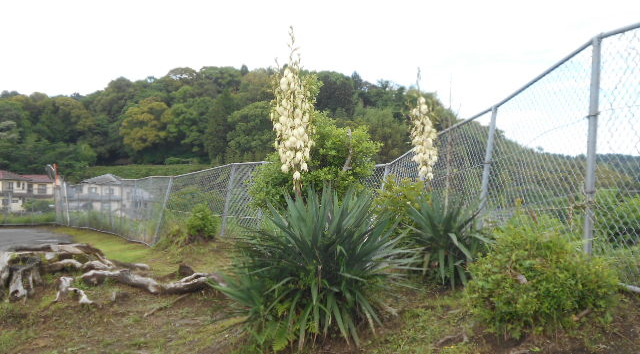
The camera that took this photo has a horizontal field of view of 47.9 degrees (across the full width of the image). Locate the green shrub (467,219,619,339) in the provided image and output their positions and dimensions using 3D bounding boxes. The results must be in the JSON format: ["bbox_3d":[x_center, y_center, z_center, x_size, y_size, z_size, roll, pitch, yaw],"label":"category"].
[{"bbox_3d":[1.219,0.551,3.950,0.820,0.610,0.740,0,0,0],"label":"green shrub"}]

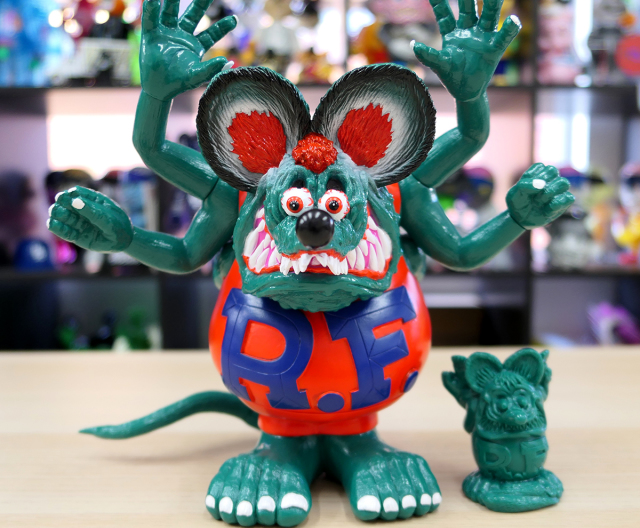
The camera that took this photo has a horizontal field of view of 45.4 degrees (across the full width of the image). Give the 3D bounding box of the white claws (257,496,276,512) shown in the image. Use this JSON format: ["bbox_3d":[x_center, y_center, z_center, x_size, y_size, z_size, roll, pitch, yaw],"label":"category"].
[{"bbox_3d":[-0.027,0.123,0.391,0.009,0.008,0.006,1,6,10],"label":"white claws"}]

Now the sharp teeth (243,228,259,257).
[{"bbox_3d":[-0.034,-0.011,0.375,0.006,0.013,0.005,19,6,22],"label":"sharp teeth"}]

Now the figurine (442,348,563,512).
[{"bbox_3d":[0.100,0.088,0.418,0.062,0.081,0.042,0,6,4],"label":"figurine"}]

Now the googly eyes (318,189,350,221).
[{"bbox_3d":[0.007,-0.029,0.368,0.015,0.016,0.013,0,6,-2],"label":"googly eyes"}]

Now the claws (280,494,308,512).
[{"bbox_3d":[-0.013,0.121,0.388,0.014,0.008,0.006,1,6,8],"label":"claws"}]

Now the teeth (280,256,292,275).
[{"bbox_3d":[-0.017,0.001,0.381,0.006,0.009,0.005,1,5,12],"label":"teeth"}]

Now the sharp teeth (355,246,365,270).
[{"bbox_3d":[0.020,-0.003,0.388,0.005,0.012,0.005,-2,5,-22],"label":"sharp teeth"}]

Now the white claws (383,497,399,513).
[{"bbox_3d":[0.037,0.125,0.397,0.007,0.007,0.005,-2,6,-20],"label":"white claws"}]

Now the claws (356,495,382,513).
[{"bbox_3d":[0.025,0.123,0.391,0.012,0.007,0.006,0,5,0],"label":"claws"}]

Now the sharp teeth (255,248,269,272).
[{"bbox_3d":[-0.029,-0.002,0.374,0.005,0.011,0.004,20,6,19],"label":"sharp teeth"}]

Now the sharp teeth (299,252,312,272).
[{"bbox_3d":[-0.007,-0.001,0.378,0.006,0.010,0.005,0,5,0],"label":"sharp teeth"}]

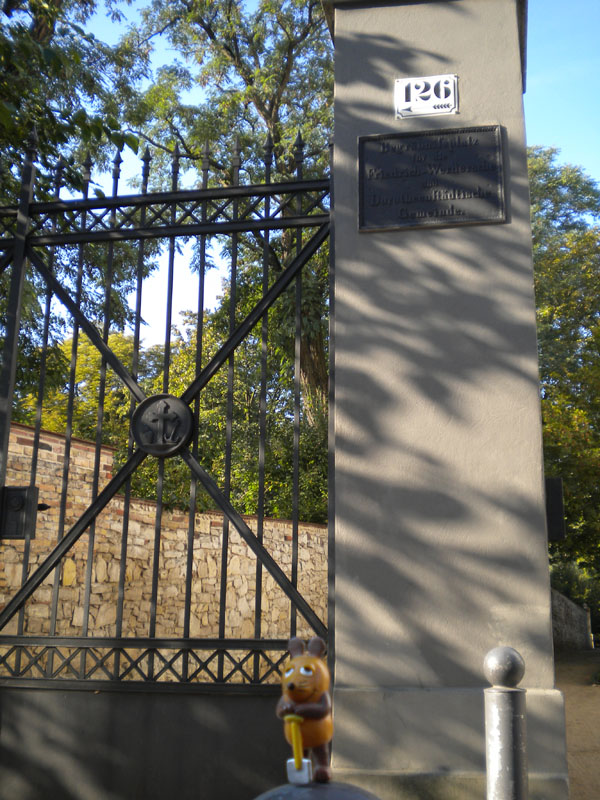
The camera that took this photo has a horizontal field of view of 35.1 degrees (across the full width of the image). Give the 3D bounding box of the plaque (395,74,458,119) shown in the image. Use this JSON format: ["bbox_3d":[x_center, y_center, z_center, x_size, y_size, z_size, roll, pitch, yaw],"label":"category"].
[{"bbox_3d":[0.558,-1.331,4.177,0.273,0.200,0.015,-2,-15,10],"label":"plaque"}]

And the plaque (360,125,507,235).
[{"bbox_3d":[0.559,-0.935,4.057,0.611,0.458,0.045,-2,-15,10],"label":"plaque"}]

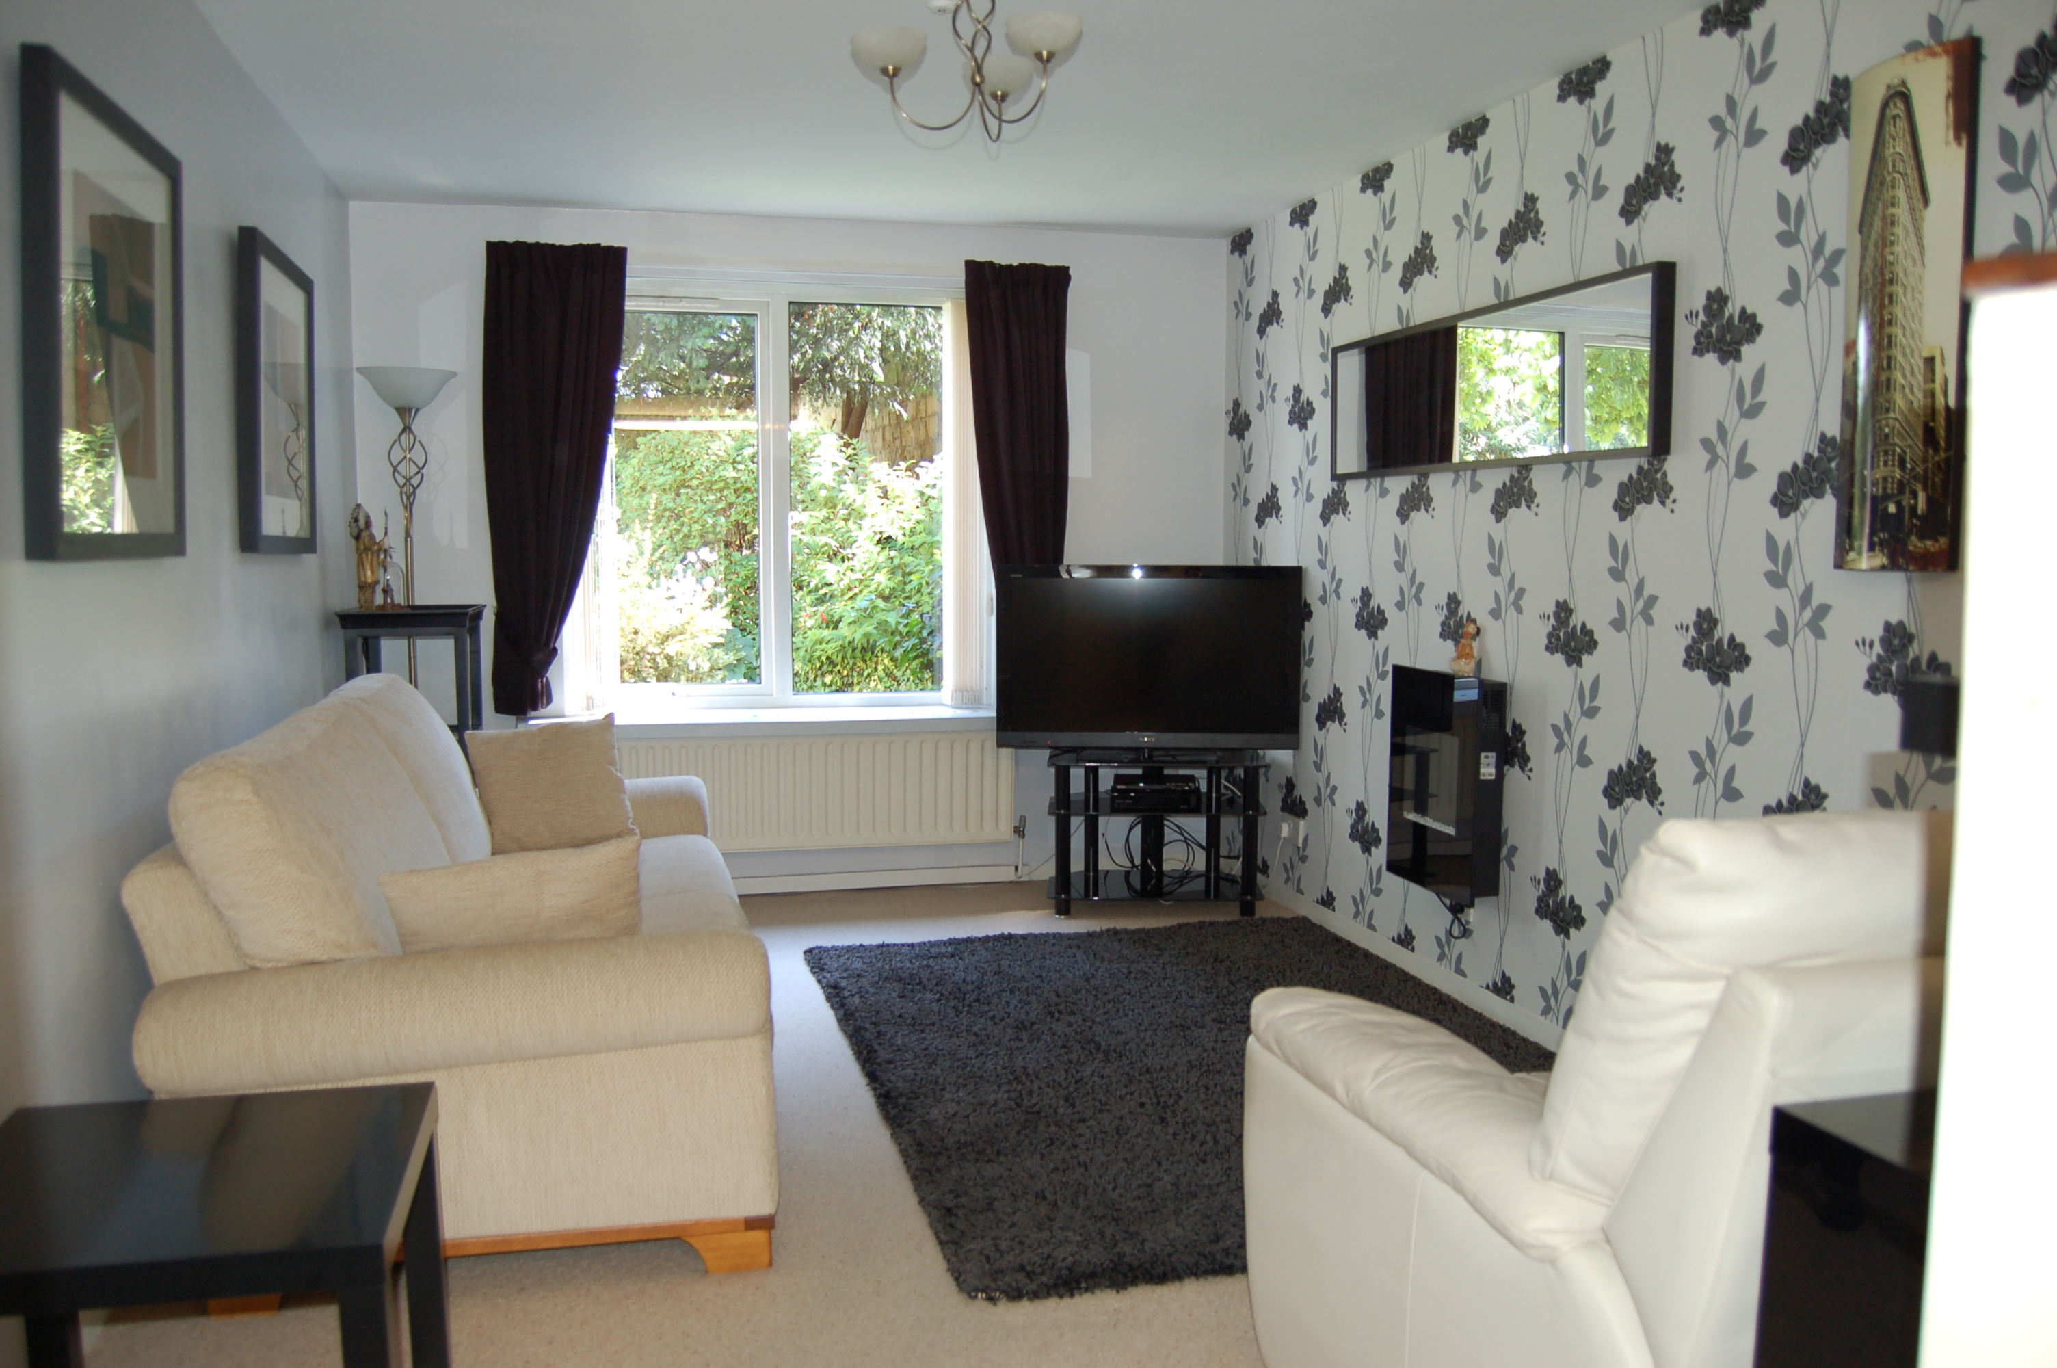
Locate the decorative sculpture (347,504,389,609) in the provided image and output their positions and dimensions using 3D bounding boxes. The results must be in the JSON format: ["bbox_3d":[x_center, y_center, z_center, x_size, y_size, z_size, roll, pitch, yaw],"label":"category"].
[{"bbox_3d":[-2.009,-0.381,4.687,0.110,0.350,0.105,4,6,31],"label":"decorative sculpture"}]

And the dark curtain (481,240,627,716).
[{"bbox_3d":[-1.587,-0.679,5.219,0.450,1.580,0.120,-1,5,-15],"label":"dark curtain"}]

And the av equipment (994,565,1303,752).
[{"bbox_3d":[0.403,-0.090,5.215,1.020,0.613,0.090,1,5,1],"label":"av equipment"}]

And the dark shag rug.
[{"bbox_3d":[0.406,0.903,3.900,1.660,0.040,2.300,-1,5,-15],"label":"dark shag rug"}]

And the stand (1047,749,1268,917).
[{"bbox_3d":[0.424,0.519,5.459,0.770,0.531,0.420,1,5,-2],"label":"stand"}]

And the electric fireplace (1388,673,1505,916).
[{"bbox_3d":[1.151,0.262,4.249,0.100,0.595,0.460,-1,5,-15],"label":"electric fireplace"}]

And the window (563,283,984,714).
[{"bbox_3d":[-0.889,-0.643,5.553,1.520,1.500,0.100,-1,5,-15],"label":"window"}]

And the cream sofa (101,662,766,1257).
[{"bbox_3d":[-1.167,0.485,3.422,1.020,0.911,2.020,-1,5,-15],"label":"cream sofa"}]

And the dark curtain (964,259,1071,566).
[{"bbox_3d":[-0.050,-0.707,5.625,0.400,1.600,0.120,-1,5,-15],"label":"dark curtain"}]

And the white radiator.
[{"bbox_3d":[-0.803,0.381,5.535,1.550,0.420,0.100,-1,5,-15],"label":"white radiator"}]

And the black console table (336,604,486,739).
[{"bbox_3d":[-1.906,0.287,4.807,0.380,1.041,0.420,-1,5,-15],"label":"black console table"}]

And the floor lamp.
[{"bbox_3d":[-2.015,-0.117,5.032,0.300,1.804,0.300,-1,5,-15],"label":"floor lamp"}]

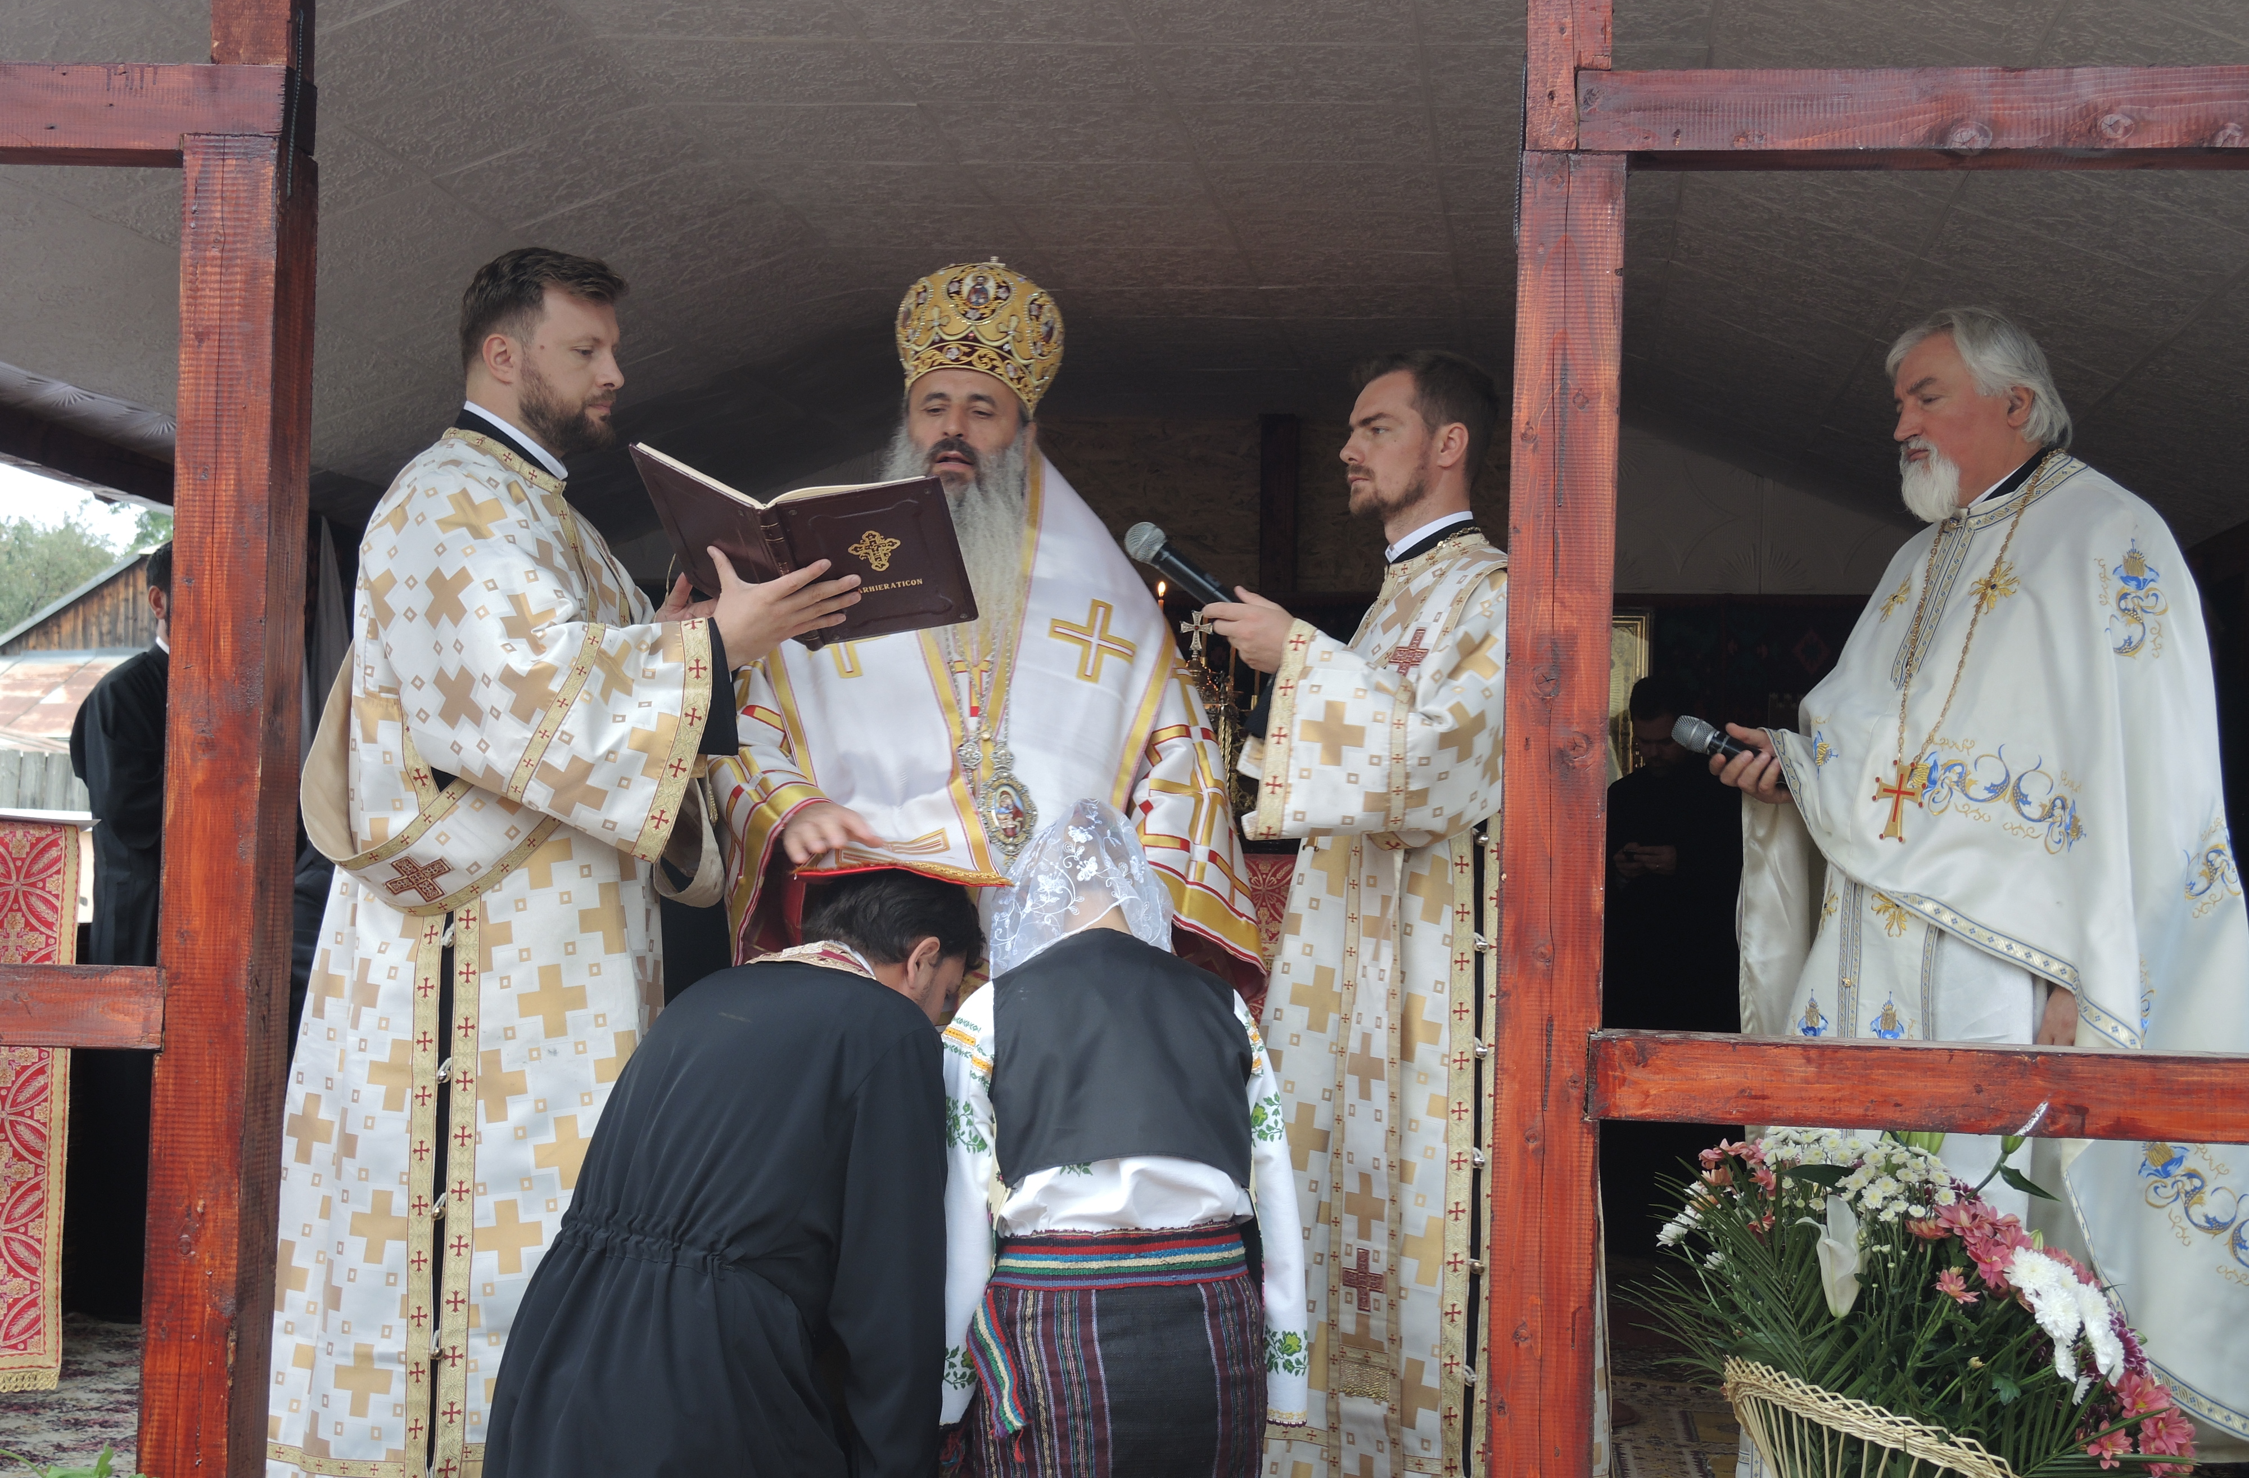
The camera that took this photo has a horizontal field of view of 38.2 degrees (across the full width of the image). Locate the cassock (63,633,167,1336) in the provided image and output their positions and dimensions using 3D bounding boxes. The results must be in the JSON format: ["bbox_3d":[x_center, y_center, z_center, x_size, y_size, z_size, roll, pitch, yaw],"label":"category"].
[{"bbox_3d":[-1.948,0.498,6.750,0.520,1.430,0.380,2,-1,-30],"label":"cassock"}]

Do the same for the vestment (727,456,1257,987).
[{"bbox_3d":[-0.170,0.370,4.300,0.740,1.500,0.550,2,-1,6],"label":"vestment"}]

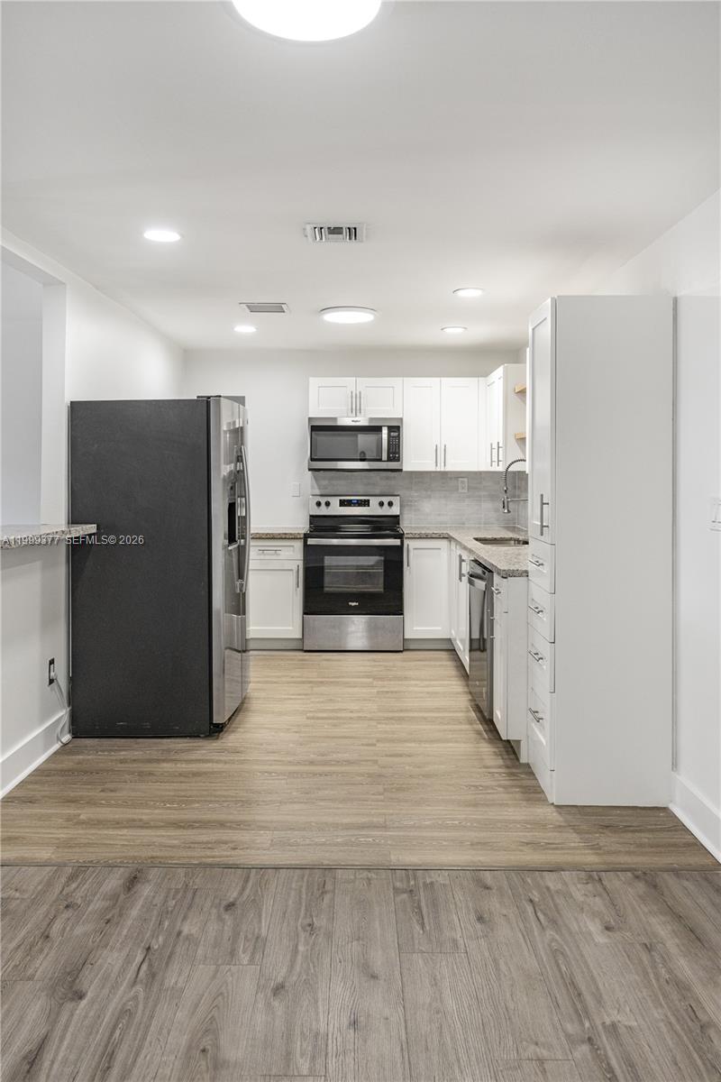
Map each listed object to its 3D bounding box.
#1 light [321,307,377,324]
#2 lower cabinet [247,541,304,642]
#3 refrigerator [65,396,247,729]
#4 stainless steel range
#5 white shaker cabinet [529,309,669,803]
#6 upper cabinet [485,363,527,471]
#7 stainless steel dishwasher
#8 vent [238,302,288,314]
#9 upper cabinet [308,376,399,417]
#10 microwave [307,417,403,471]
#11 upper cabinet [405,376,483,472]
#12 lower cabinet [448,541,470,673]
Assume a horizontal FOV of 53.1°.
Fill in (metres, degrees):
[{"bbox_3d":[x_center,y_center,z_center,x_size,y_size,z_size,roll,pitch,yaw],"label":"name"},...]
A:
[{"bbox_3d":[-0.079,-1.511,4.870,0.380,0.050,0.380,0,3,1],"label":"light"},{"bbox_3d":[-0.700,0.345,5.850,0.510,0.800,0.620,0,3,1],"label":"lower cabinet"},{"bbox_3d":[-1.100,0.109,4.180,0.820,1.755,0.880,0,3,1],"label":"refrigerator"},{"bbox_3d":[-0.050,0.235,5.790,0.760,1.180,0.690,0,3,1],"label":"stainless steel range"},{"bbox_3d":[1.035,0.032,3.175,0.500,2.100,0.420,0,3,1],"label":"white shaker cabinet"},{"bbox_3d":[1.180,-0.907,5.455,0.325,0.755,0.620,0,3,1],"label":"upper cabinet"},{"bbox_3d":[0.925,0.528,3.935,0.610,0.810,0.600,0,3,1],"label":"stainless steel dishwasher"},{"bbox_3d":[-0.620,-1.521,4.730,0.310,0.020,0.310,0,3,1],"label":"vent"},{"bbox_3d":[-0.033,-1.173,5.995,0.760,0.320,0.330,0,3,1],"label":"upper cabinet"},{"bbox_3d":[-0.037,-0.787,5.960,0.760,0.430,0.400,0,3,1],"label":"microwave"},{"bbox_3d":[0.653,-0.956,5.995,0.610,0.755,0.330,0,3,1],"label":"upper cabinet"},{"bbox_3d":[0.990,0.439,4.810,0.610,0.800,1.020,0,3,1],"label":"lower cabinet"}]

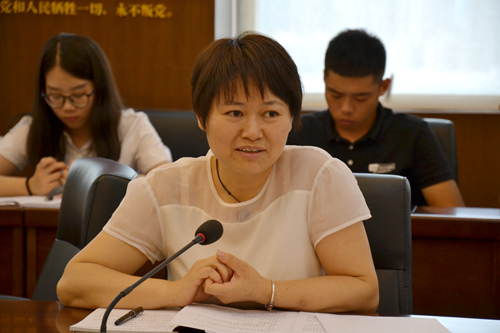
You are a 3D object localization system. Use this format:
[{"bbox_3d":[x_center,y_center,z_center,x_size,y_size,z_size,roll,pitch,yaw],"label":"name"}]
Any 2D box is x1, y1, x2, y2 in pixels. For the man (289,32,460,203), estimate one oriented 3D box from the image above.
[{"bbox_3d":[0.251,0.271,5.386,0.540,1.220,0.750,1,4,14],"label":"man"}]

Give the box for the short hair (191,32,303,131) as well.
[{"bbox_3d":[-0.006,-0.134,3.530,0.178,0.170,0.205,-1,8,-8],"label":"short hair"}]

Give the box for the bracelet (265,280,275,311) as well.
[{"bbox_3d":[0.029,0.202,3.400,0.010,0.048,0.053,12,-3,-18],"label":"bracelet"}]

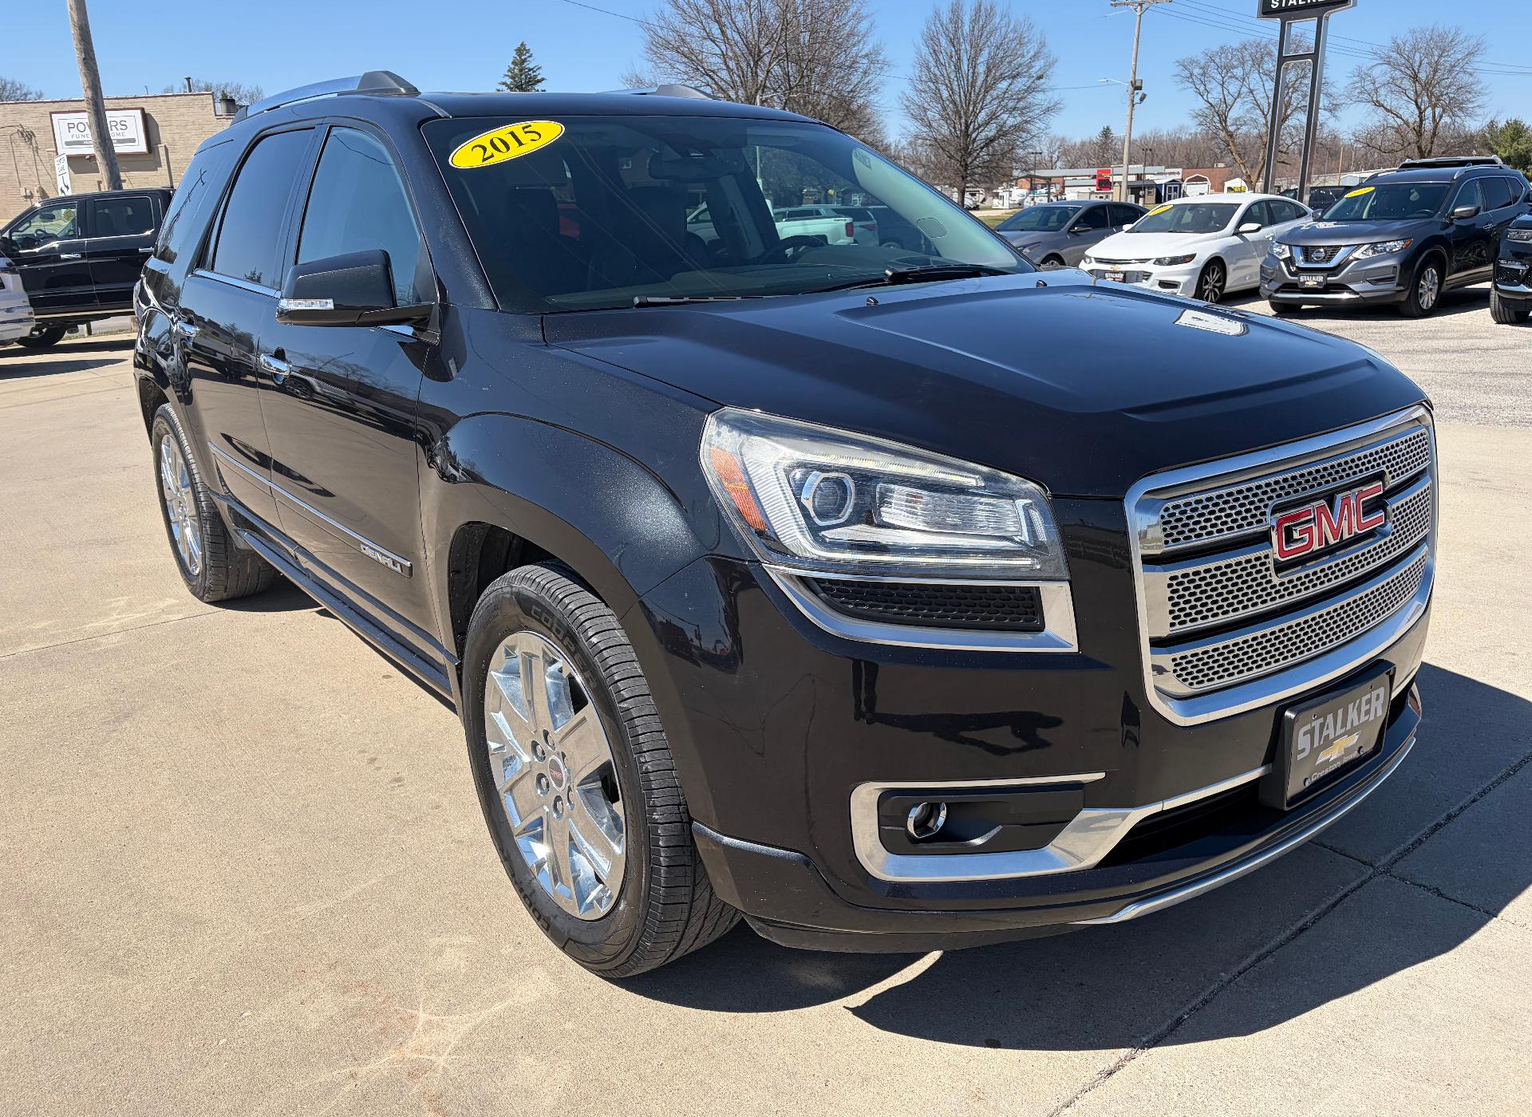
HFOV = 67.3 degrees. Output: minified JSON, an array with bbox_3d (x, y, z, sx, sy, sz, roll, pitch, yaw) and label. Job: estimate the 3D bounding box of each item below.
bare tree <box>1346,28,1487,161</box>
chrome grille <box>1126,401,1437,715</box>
[{"bbox_3d":[44.615,-29.960,78.486,8.450,11.612,8.450,7,19,27],"label":"bare tree"},{"bbox_3d":[0.891,-0.004,1.898,0.936,0.410,0.120,-14,20,-36],"label":"chrome grille"}]

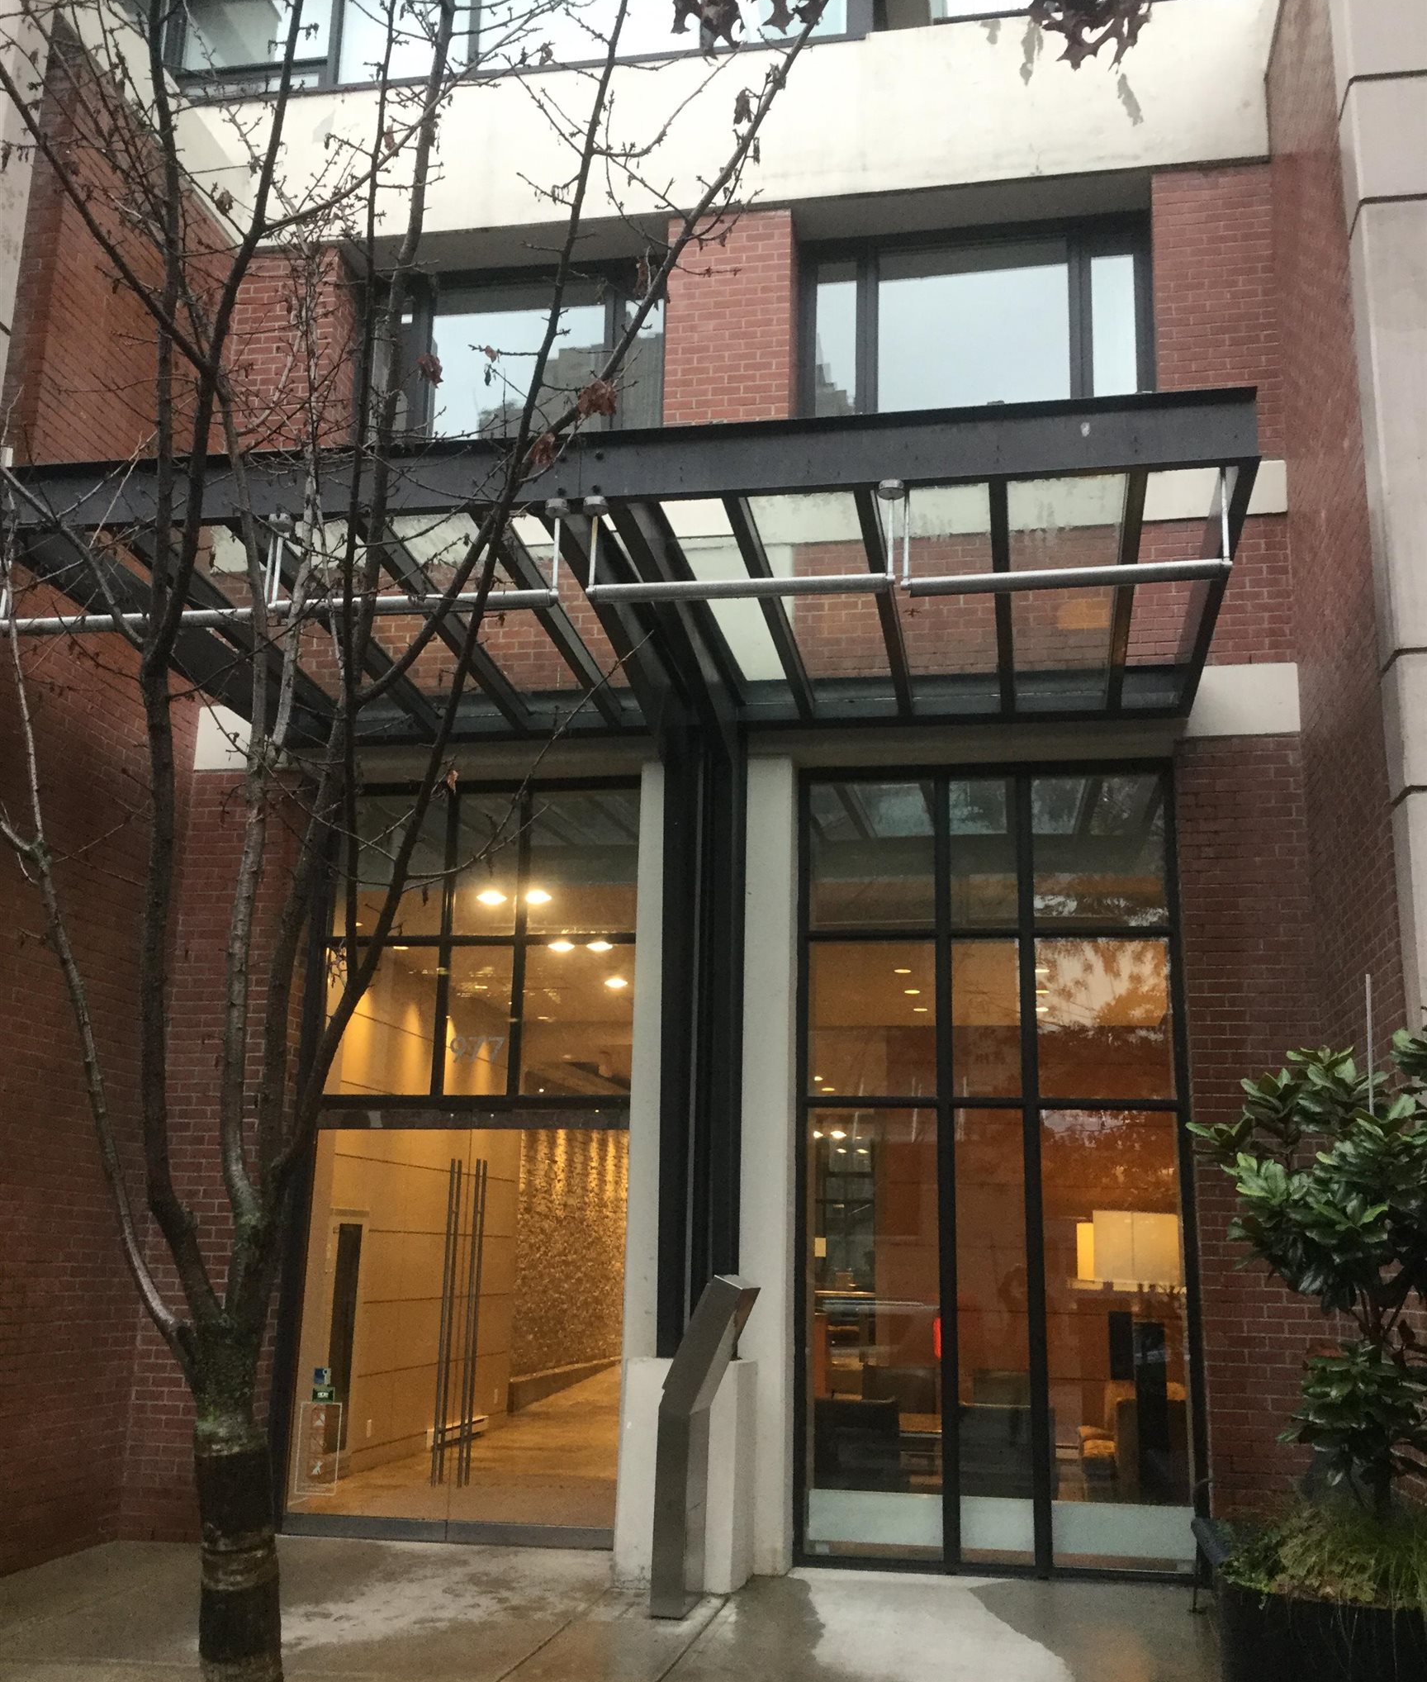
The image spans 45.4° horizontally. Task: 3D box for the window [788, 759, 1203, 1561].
[{"bbox_3d":[1.594,1.758,9.804,2.231,4.561,0.150,-1,-15,10],"label":"window"}]

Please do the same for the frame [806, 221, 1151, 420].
[{"bbox_3d":[1.690,-3.097,11.056,2.294,1.984,0.140,-1,-15,10],"label":"frame"}]

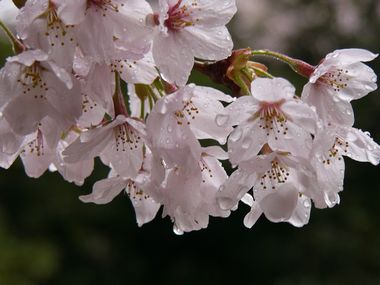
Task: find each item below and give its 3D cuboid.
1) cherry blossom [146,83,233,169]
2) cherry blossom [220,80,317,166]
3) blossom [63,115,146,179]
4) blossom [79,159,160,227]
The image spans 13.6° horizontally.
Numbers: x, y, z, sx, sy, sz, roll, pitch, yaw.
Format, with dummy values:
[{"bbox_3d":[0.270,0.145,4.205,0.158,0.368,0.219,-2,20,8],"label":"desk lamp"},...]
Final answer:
[{"bbox_3d":[0.000,-0.005,0.545,0.034,0.032,0.021,0,30,-28],"label":"cherry blossom"},{"bbox_3d":[0.027,-0.007,0.550,0.034,0.032,0.020,0,30,0],"label":"cherry blossom"},{"bbox_3d":[-0.028,0.001,0.555,0.034,0.021,0.032,0,-45,2],"label":"blossom"},{"bbox_3d":[-0.024,0.018,0.560,0.033,0.021,0.031,0,-49,0],"label":"blossom"}]

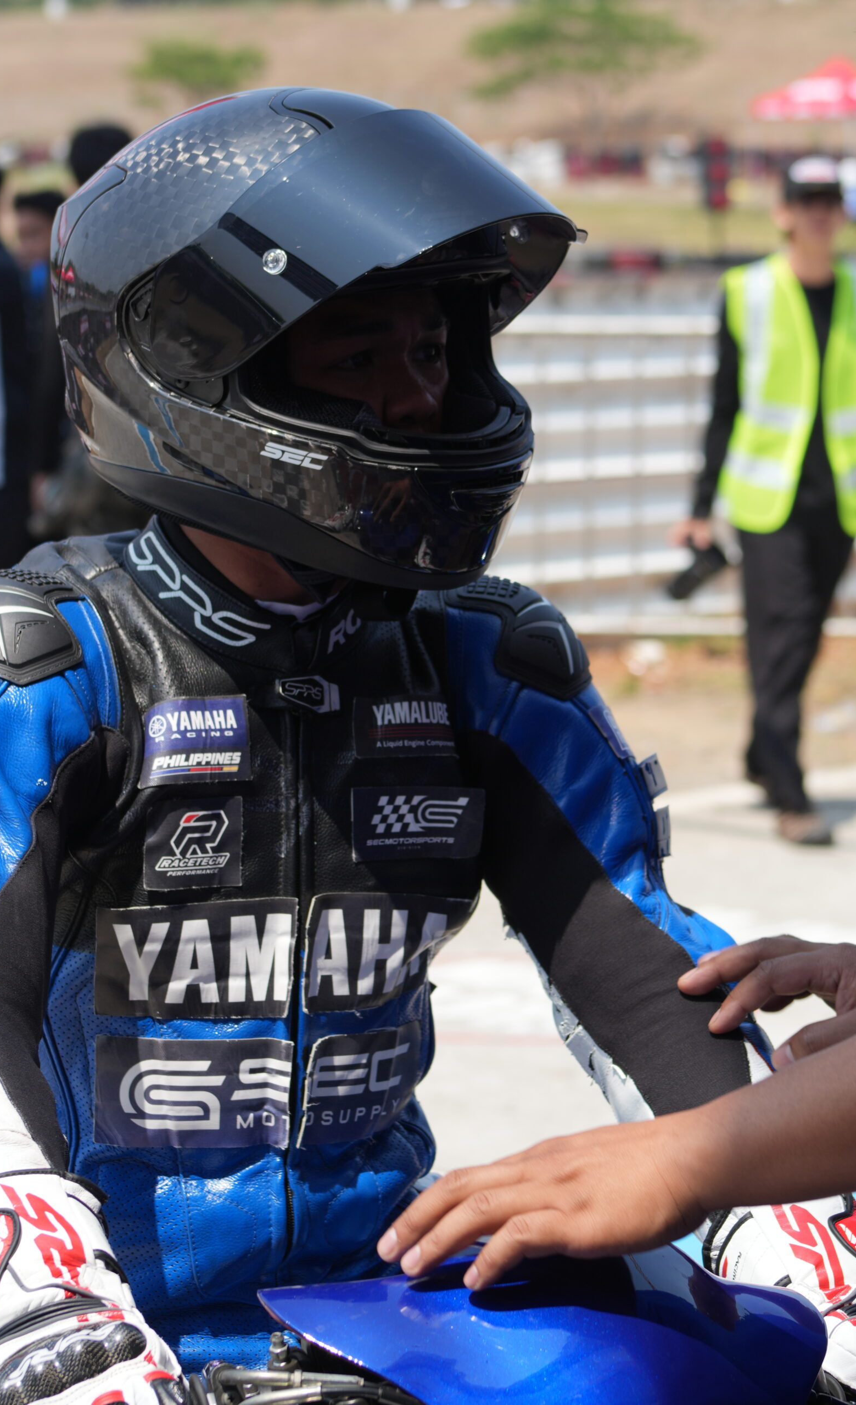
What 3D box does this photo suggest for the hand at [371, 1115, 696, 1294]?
[{"bbox_3d":[0.061,0.271,2.350,0.180,0.060,0.090,-15,31,16],"label":"hand"}]

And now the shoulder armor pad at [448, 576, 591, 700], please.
[{"bbox_3d":[0.057,-0.041,2.780,0.090,0.085,0.120,-3,8,-27],"label":"shoulder armor pad"}]

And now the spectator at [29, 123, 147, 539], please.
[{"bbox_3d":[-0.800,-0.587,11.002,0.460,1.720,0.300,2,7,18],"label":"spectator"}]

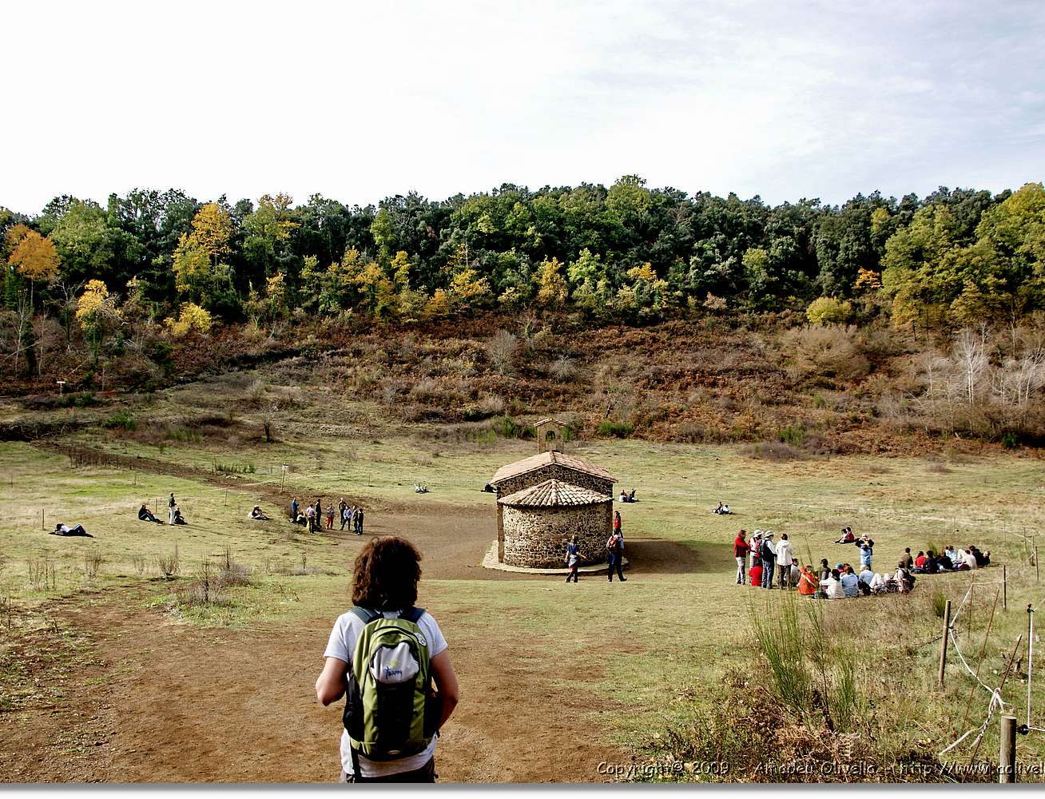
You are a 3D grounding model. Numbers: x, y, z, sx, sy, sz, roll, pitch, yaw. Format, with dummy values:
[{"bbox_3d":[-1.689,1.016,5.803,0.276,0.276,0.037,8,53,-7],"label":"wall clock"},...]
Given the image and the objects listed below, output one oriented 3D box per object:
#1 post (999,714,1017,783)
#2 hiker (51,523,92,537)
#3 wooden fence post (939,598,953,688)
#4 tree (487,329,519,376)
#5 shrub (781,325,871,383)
[{"bbox_3d":[2.481,2.141,4.600,0.076,1.050,0.076,1,0,0],"label":"post"},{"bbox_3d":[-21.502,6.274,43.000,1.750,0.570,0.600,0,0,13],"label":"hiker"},{"bbox_3d":[5.648,3.239,12.000,0.060,1.150,0.060,5,0,0],"label":"wooden fence post"},{"bbox_3d":[-2.993,-7.103,135.000,4.800,6.900,4.800,-1,0,0],"label":"tree"},{"bbox_3d":[37.804,-5.603,112.000,11.000,6.500,9.000,0,0,0],"label":"shrub"}]

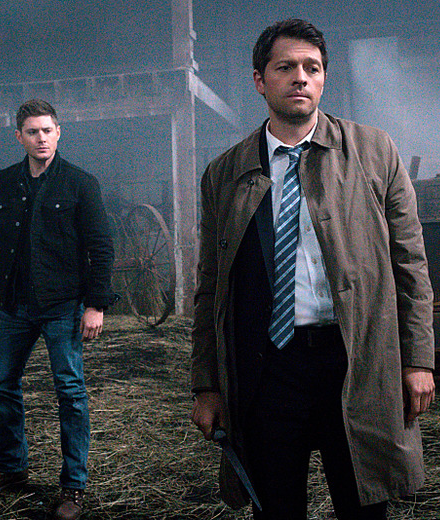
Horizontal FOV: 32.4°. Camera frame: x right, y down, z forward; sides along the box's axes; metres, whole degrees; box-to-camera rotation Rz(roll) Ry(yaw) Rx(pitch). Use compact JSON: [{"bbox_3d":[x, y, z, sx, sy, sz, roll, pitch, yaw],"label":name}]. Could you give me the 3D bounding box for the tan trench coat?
[{"bbox_3d":[0.262,0.130,2.060,0.620,1.030,0.400,0,4,15],"label":"tan trench coat"}]

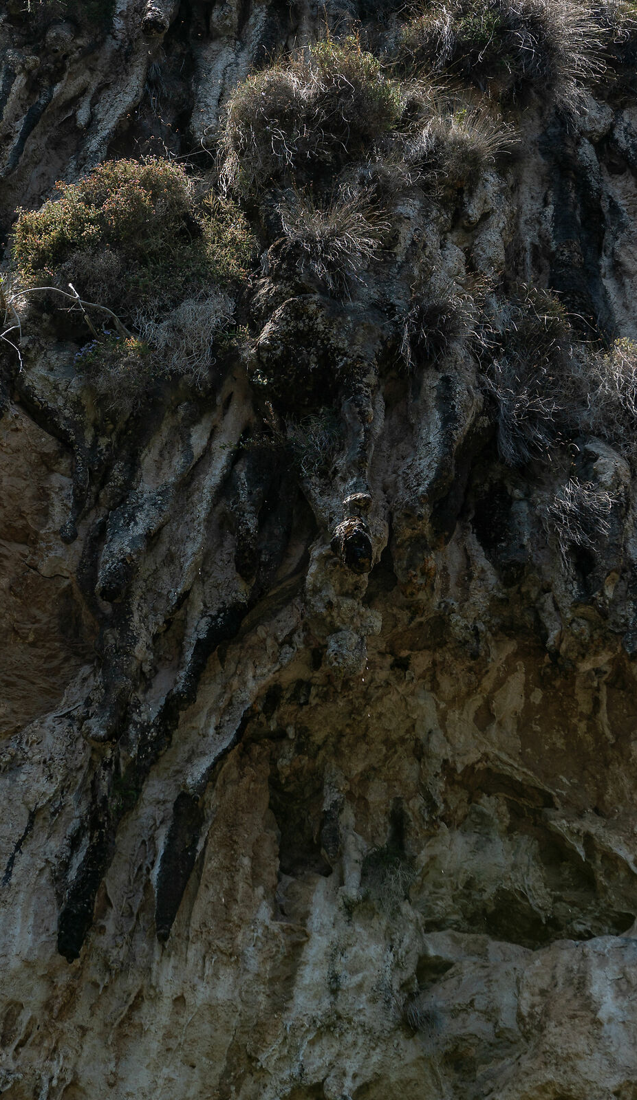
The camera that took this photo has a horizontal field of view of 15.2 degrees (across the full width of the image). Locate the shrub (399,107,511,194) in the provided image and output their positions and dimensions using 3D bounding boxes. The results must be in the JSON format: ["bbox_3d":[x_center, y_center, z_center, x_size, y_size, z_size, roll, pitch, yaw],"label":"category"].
[{"bbox_3d":[0.745,-2.151,12.800,0.578,0.454,0.450,0,-18,0],"label":"shrub"}]

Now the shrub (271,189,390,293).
[{"bbox_3d":[0.047,-1.597,12.400,0.592,0.523,0.480,0,-18,0],"label":"shrub"}]

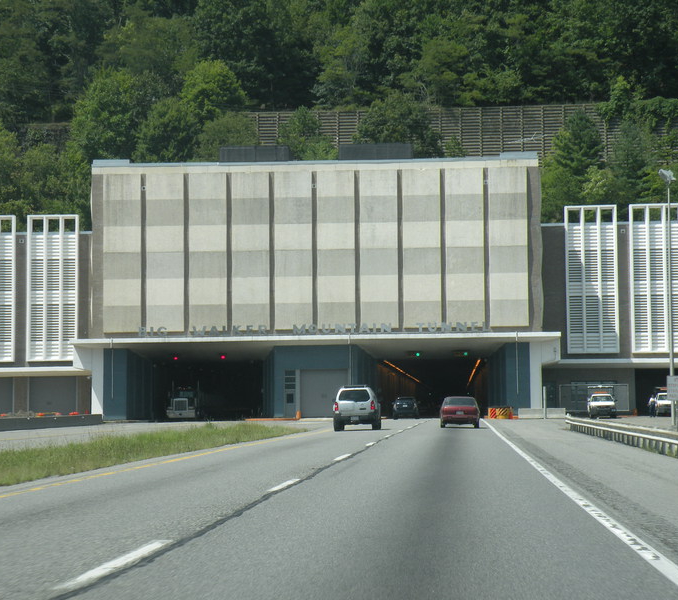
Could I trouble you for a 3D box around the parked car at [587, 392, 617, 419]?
[{"bbox_3d":[19.987,8.018,147.688,1.970,1.950,5.300,-1,-3,5],"label":"parked car"}]

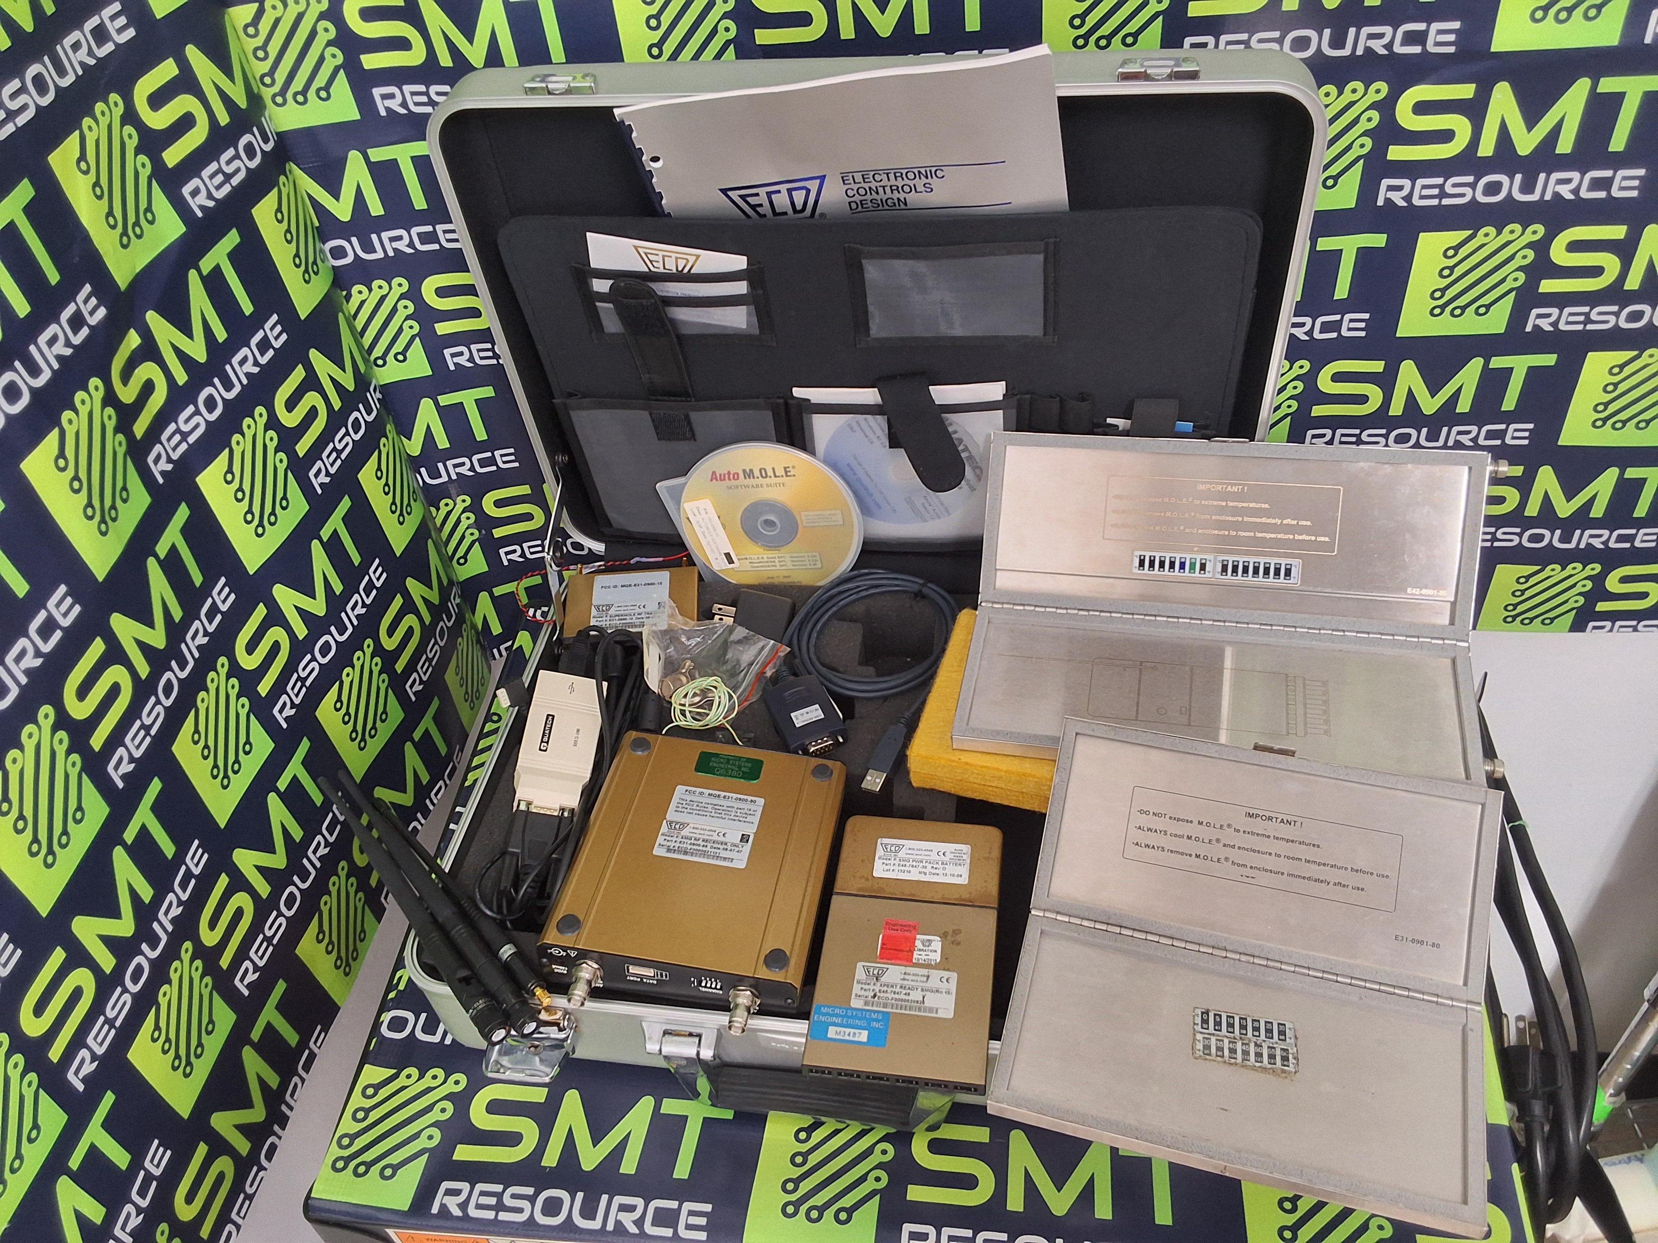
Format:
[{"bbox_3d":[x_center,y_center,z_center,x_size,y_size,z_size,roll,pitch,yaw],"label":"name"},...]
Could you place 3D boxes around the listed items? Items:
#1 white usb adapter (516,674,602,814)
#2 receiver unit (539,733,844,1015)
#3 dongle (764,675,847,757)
[{"bbox_3d":[-0.154,0.074,0.768,0.040,0.022,0.098,9,43,-7],"label":"white usb adapter"},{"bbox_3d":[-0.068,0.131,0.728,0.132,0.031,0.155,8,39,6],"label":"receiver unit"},{"bbox_3d":[-0.013,0.059,0.799,0.035,0.015,0.053,-18,45,-11],"label":"dongle"}]

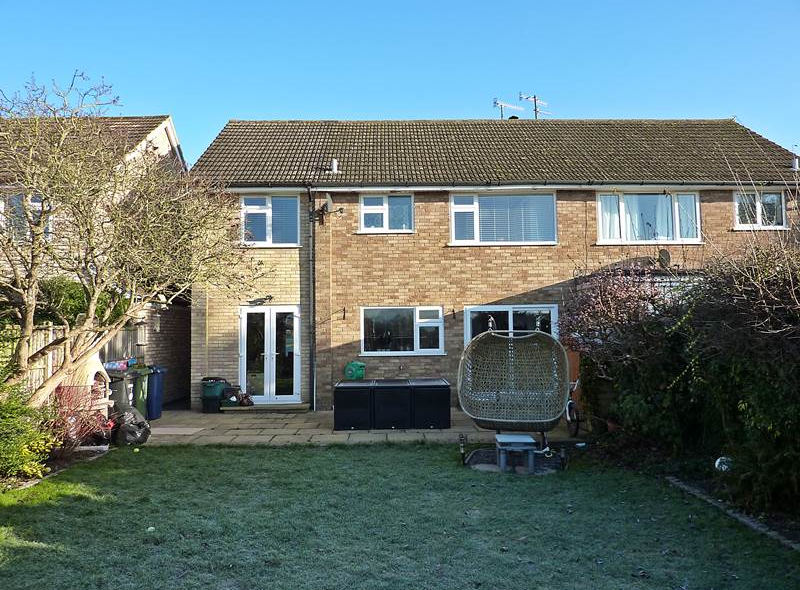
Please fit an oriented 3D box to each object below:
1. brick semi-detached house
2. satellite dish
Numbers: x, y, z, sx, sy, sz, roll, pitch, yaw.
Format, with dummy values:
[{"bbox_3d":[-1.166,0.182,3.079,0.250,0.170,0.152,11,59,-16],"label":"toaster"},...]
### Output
[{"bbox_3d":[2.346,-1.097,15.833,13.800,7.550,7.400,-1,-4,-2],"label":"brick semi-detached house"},{"bbox_3d":[5.655,-0.762,12.400,0.220,0.430,0.450,-1,-4,4],"label":"satellite dish"}]

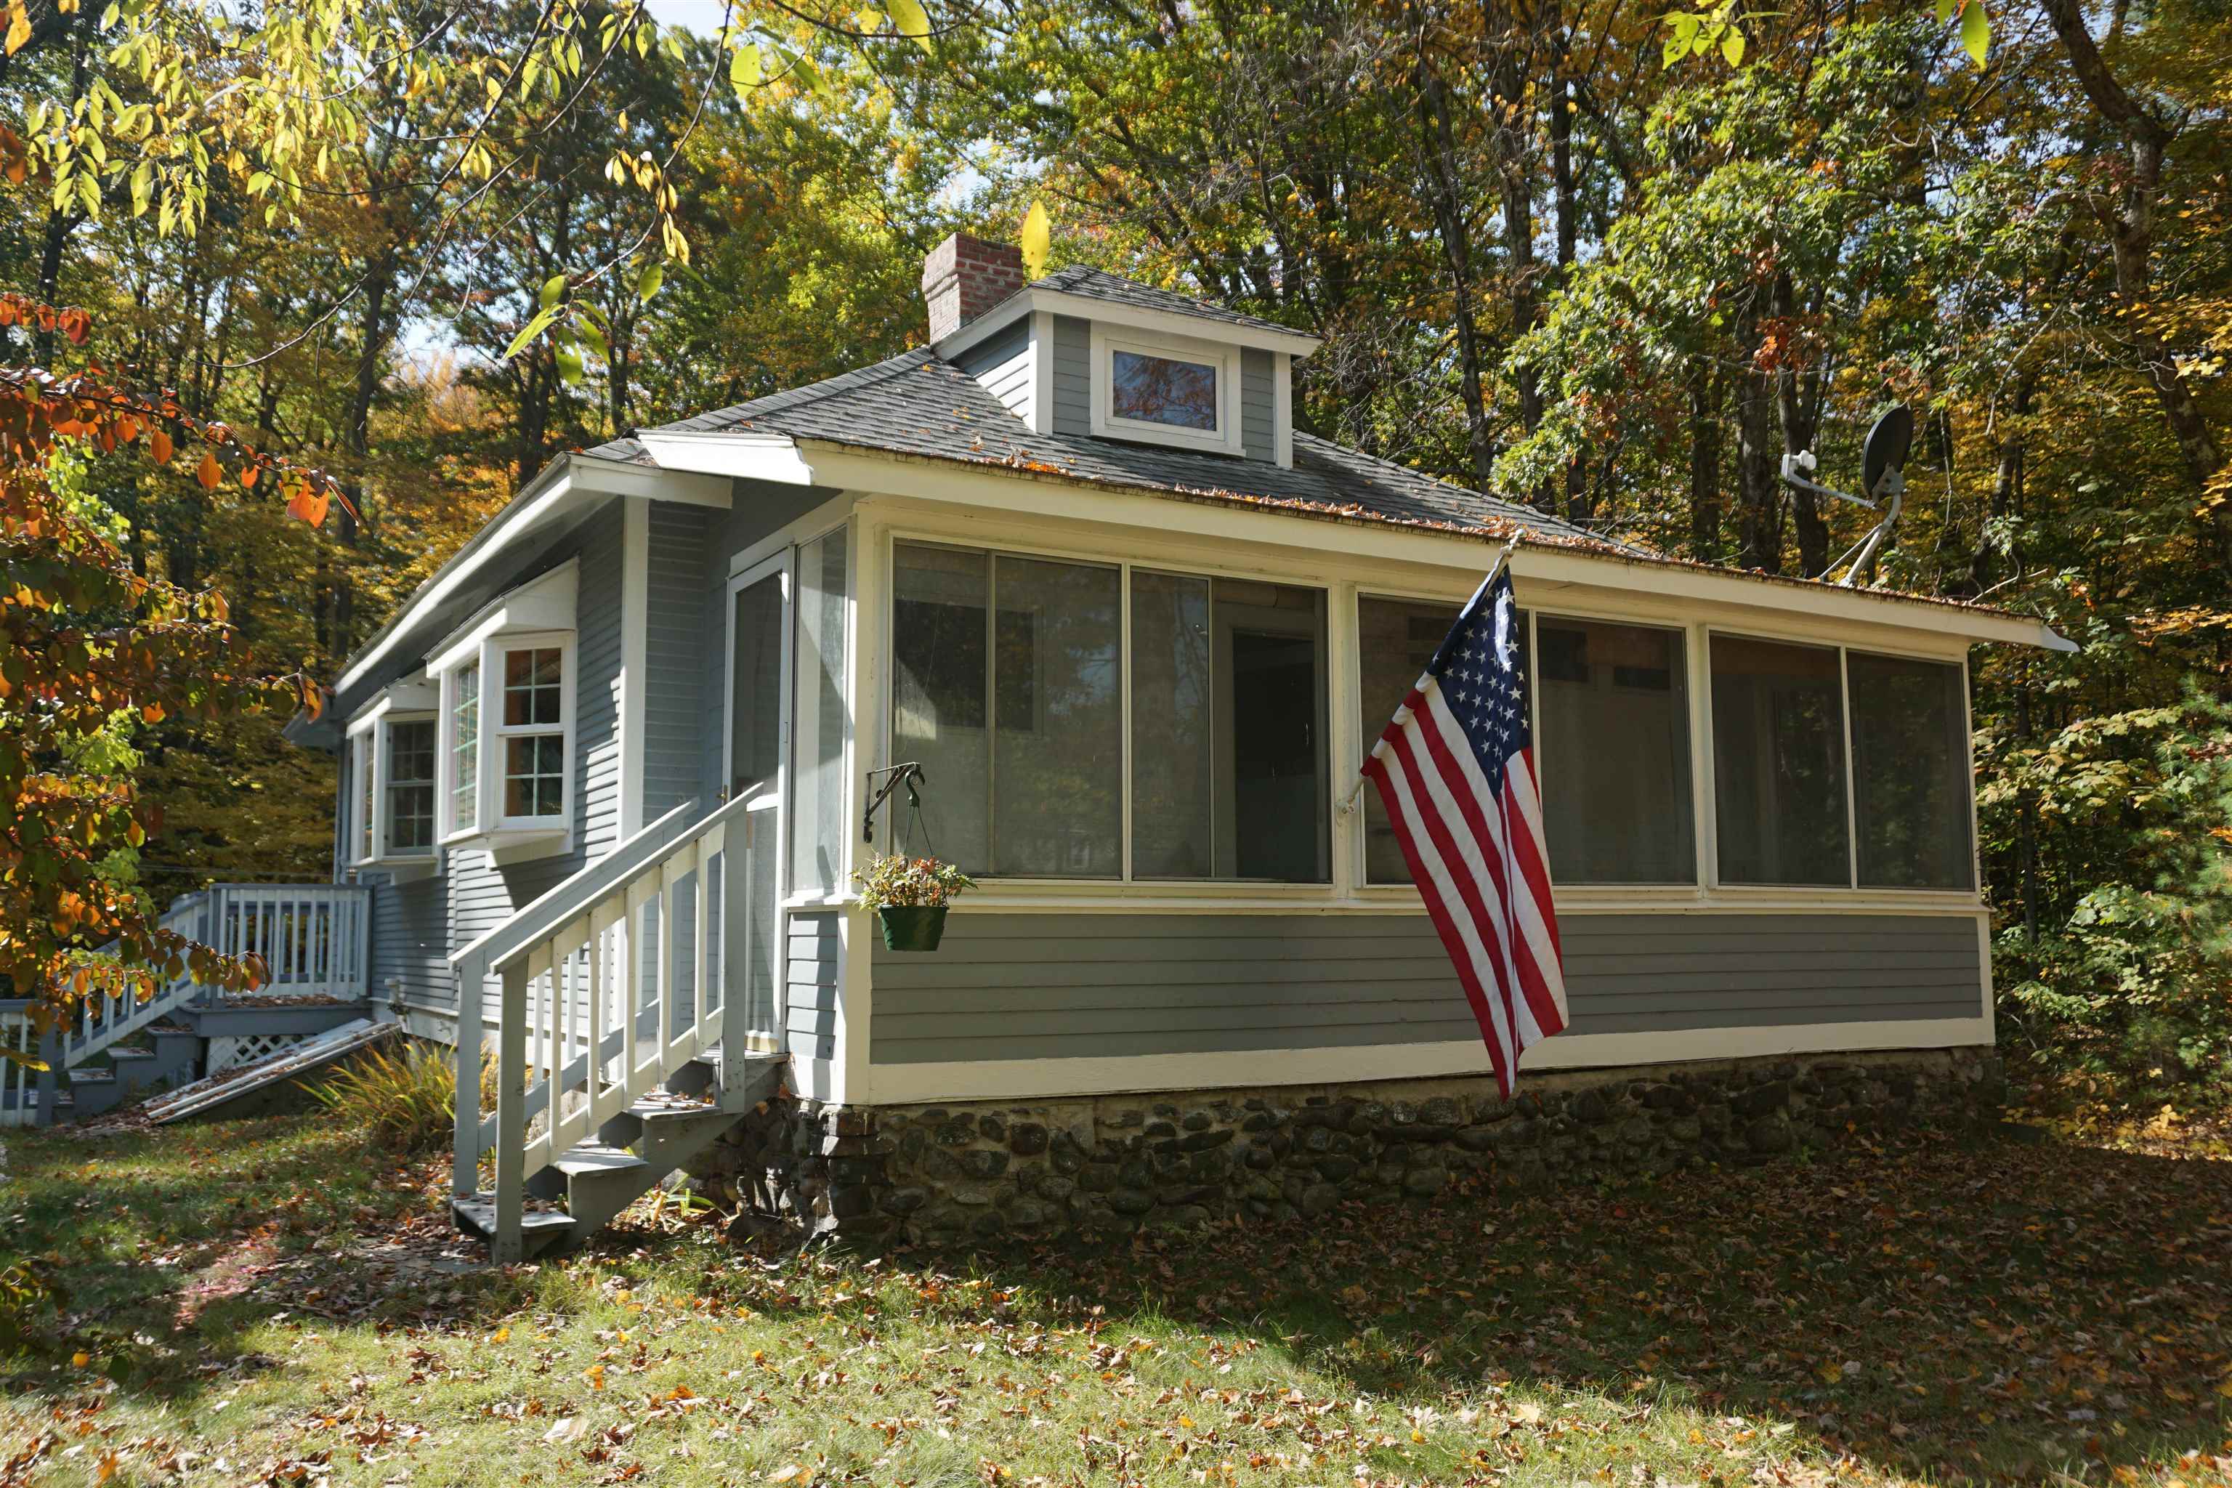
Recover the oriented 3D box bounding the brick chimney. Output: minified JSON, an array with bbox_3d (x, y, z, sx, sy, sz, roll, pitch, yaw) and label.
[{"bbox_3d":[-1.132,-3.563,13.976,0.596,0.819,0.583,4,-7,-31],"label":"brick chimney"}]

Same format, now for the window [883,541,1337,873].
[{"bbox_3d":[0.029,-0.091,7.391,2.178,1.336,0.085,4,-7,-31],"label":"window"}]

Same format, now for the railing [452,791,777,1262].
[{"bbox_3d":[-2.128,1.093,7.164,1.038,1.834,0.982,4,-7,-31],"label":"railing"}]

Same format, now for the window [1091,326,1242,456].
[{"bbox_3d":[0.369,-2.350,11.517,1.205,0.766,0.079,4,-7,-31],"label":"window"}]

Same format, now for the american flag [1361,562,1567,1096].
[{"bbox_3d":[1.443,0.362,7.322,0.280,2.146,1.169,4,-7,-31],"label":"american flag"}]

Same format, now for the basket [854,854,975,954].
[{"bbox_3d":[-0.740,0.581,6.348,0.420,0.360,0.400,0,-6,0],"label":"basket"}]

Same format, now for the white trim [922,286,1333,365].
[{"bbox_3d":[0.077,-2.650,12.033,2.234,0.157,1.369,4,-7,-31],"label":"white trim"}]

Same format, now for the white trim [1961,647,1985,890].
[{"bbox_3d":[5.108,0.176,10.431,0.069,1.461,0.085,4,-7,-31],"label":"white trim"}]

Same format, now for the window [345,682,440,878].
[{"bbox_3d":[-5.359,0.391,12.797,0.380,1.146,1.900,4,-7,-31],"label":"window"}]

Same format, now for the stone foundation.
[{"bbox_3d":[1.608,1.927,9.172,7.271,0.550,1.841,4,-7,-31],"label":"stone foundation"}]

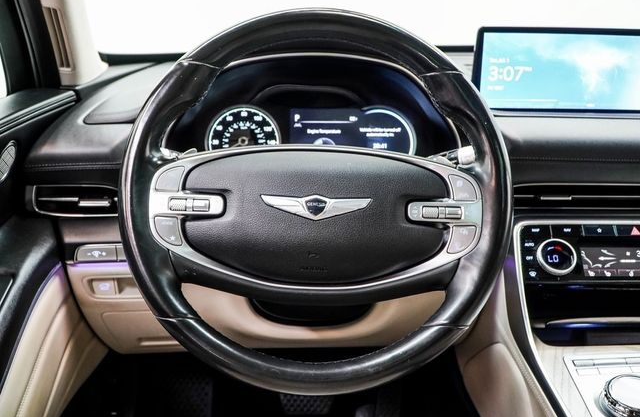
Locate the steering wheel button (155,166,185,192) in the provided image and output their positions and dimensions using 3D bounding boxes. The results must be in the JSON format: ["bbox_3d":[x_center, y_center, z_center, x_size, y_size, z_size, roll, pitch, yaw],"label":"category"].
[{"bbox_3d":[-0.148,-0.029,0.649,0.029,0.025,0.010,1,-6,0],"label":"steering wheel button"}]

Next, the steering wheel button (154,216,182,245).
[{"bbox_3d":[-0.148,0.022,0.645,0.027,0.028,0.010,1,-6,0],"label":"steering wheel button"}]

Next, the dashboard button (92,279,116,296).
[{"bbox_3d":[-0.262,0.096,0.800,0.028,0.019,0.015,0,8,-5],"label":"dashboard button"}]

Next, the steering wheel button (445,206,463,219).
[{"bbox_3d":[0.132,0.004,0.646,0.018,0.014,0.010,1,-6,0],"label":"steering wheel button"}]

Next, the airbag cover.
[{"bbox_3d":[-0.004,0.009,0.648,0.262,0.131,0.050,1,-6,0],"label":"airbag cover"}]

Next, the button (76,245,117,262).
[{"bbox_3d":[-0.272,0.055,0.800,0.050,0.019,0.018,0,8,-5],"label":"button"}]

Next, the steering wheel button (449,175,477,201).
[{"bbox_3d":[0.141,-0.020,0.650,0.028,0.025,0.010,1,-6,0],"label":"steering wheel button"}]

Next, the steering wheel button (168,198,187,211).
[{"bbox_3d":[-0.139,-0.003,0.646,0.018,0.013,0.010,1,-6,0],"label":"steering wheel button"}]

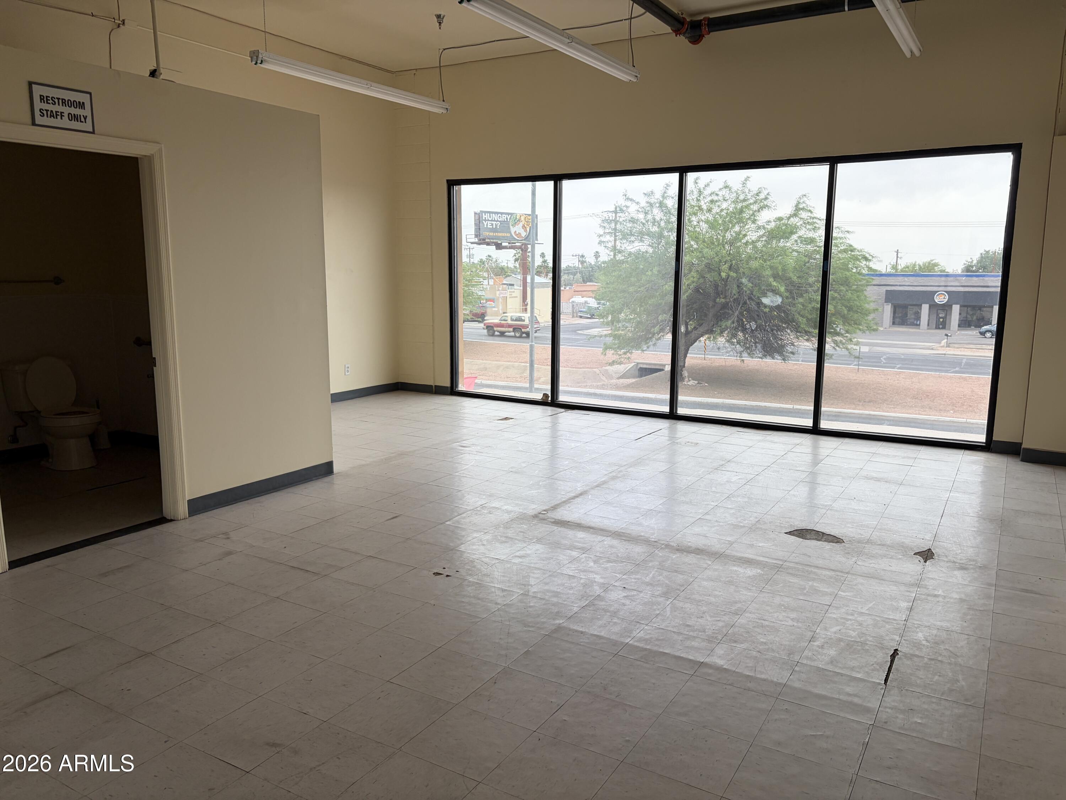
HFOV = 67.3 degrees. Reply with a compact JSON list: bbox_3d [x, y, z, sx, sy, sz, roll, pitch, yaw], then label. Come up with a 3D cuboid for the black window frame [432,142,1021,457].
[{"bbox_3d":[1.408,-1.015,7.777,5.500,2.430,0.100,6,11,31],"label":"black window frame"}]

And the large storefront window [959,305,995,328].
[{"bbox_3d":[45.475,-8.518,82.489,3.273,2.212,0.120,6,11,31],"label":"large storefront window"}]

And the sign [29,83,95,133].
[{"bbox_3d":[-2.313,-1.432,3.939,0.015,0.203,0.305,6,11,31],"label":"sign"}]

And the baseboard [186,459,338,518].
[{"bbox_3d":[-1.742,0.561,5.248,0.015,0.100,1.185,6,11,31],"label":"baseboard"}]

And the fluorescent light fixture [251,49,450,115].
[{"bbox_3d":[-1.539,-2.833,7.281,0.110,0.105,2.440,6,11,31],"label":"fluorescent light fixture"}]

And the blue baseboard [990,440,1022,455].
[{"bbox_3d":[3.847,0.387,6.508,0.215,0.102,0.015,6,11,31],"label":"blue baseboard"}]

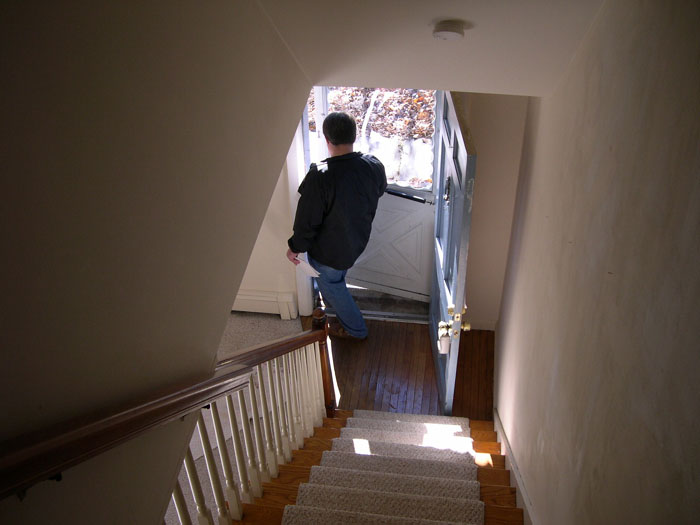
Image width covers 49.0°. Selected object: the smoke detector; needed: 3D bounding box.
[{"bbox_3d":[0.323,-0.759,2.519,0.105,0.038,0.105,4,-1,7],"label":"smoke detector"}]

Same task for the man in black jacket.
[{"bbox_3d":[-0.071,-0.214,5.174,0.620,1.760,0.580,-6,41,-4],"label":"man in black jacket"}]

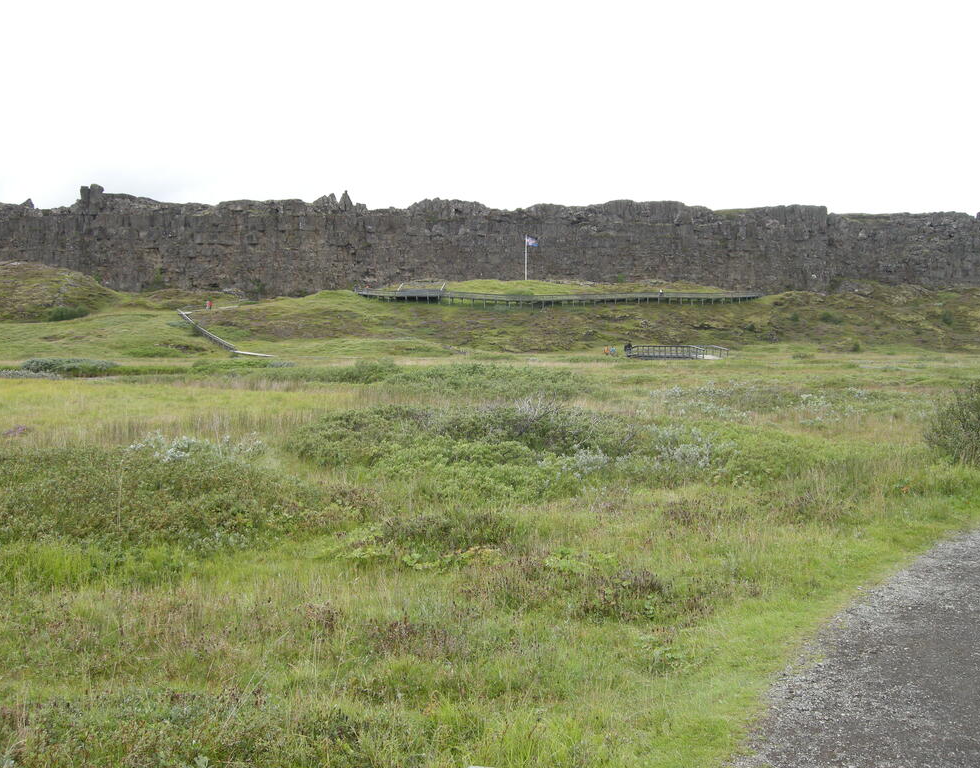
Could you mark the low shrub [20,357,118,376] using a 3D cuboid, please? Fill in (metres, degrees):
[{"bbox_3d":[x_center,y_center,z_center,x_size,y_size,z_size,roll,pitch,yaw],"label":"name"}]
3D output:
[{"bbox_3d":[-29.300,-1.220,72.000,6.300,1.400,3.500,0,2,0],"label":"low shrub"}]

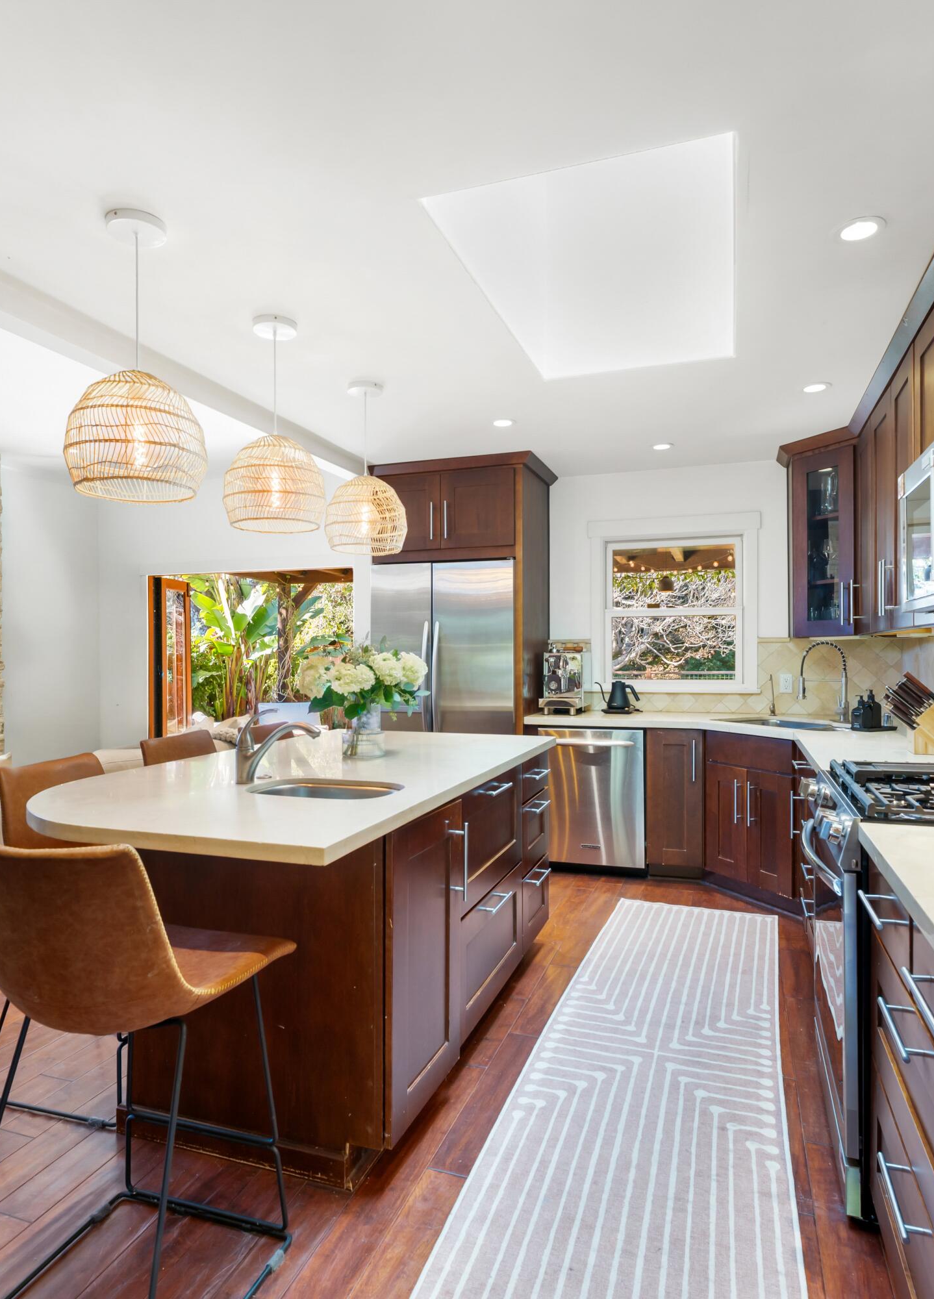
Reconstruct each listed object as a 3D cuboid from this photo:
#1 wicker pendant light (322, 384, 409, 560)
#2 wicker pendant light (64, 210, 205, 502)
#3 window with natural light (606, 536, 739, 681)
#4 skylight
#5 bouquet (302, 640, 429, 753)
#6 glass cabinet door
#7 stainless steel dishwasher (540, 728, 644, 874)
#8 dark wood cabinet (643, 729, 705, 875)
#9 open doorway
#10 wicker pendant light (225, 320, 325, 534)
[{"bbox_3d":[-0.434,-0.777,3.250,0.352,0.710,0.352,0,0,0],"label":"wicker pendant light"},{"bbox_3d":[-0.878,-0.778,2.013,0.352,0.710,0.352,0,0,20],"label":"wicker pendant light"},{"bbox_3d":[1.303,-0.251,4.810,0.840,0.930,0.100,0,0,19],"label":"window with natural light"},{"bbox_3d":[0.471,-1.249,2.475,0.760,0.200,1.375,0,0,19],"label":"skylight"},{"bbox_3d":[-0.383,0.185,2.800,0.460,0.420,0.430,0,0,0],"label":"bouquet"},{"bbox_3d":[1.909,-0.558,4.080,0.040,0.990,0.400,0,0,-26],"label":"glass cabinet door"},{"bbox_3d":[0.809,0.880,4.605,0.605,0.860,0.610,0,0,20],"label":"stainless steel dishwasher"},{"bbox_3d":[1.248,0.876,4.448,0.308,0.870,0.600,0,0,20],"label":"dark wood cabinet"},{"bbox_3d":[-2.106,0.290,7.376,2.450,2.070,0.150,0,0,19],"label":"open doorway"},{"bbox_3d":[-0.677,-0.794,2.679,0.355,0.725,0.355,0,0,0],"label":"wicker pendant light"}]

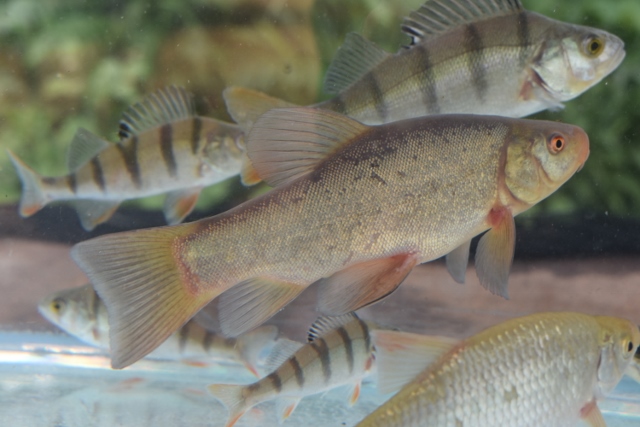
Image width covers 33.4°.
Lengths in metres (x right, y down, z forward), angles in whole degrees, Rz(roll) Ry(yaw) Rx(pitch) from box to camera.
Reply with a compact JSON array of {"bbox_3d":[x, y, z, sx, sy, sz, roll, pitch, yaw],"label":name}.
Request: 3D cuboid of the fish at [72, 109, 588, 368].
[{"bbox_3d":[0.010,0.004,0.605,0.310,0.142,0.056,-18,0,-18],"label":"fish"}]

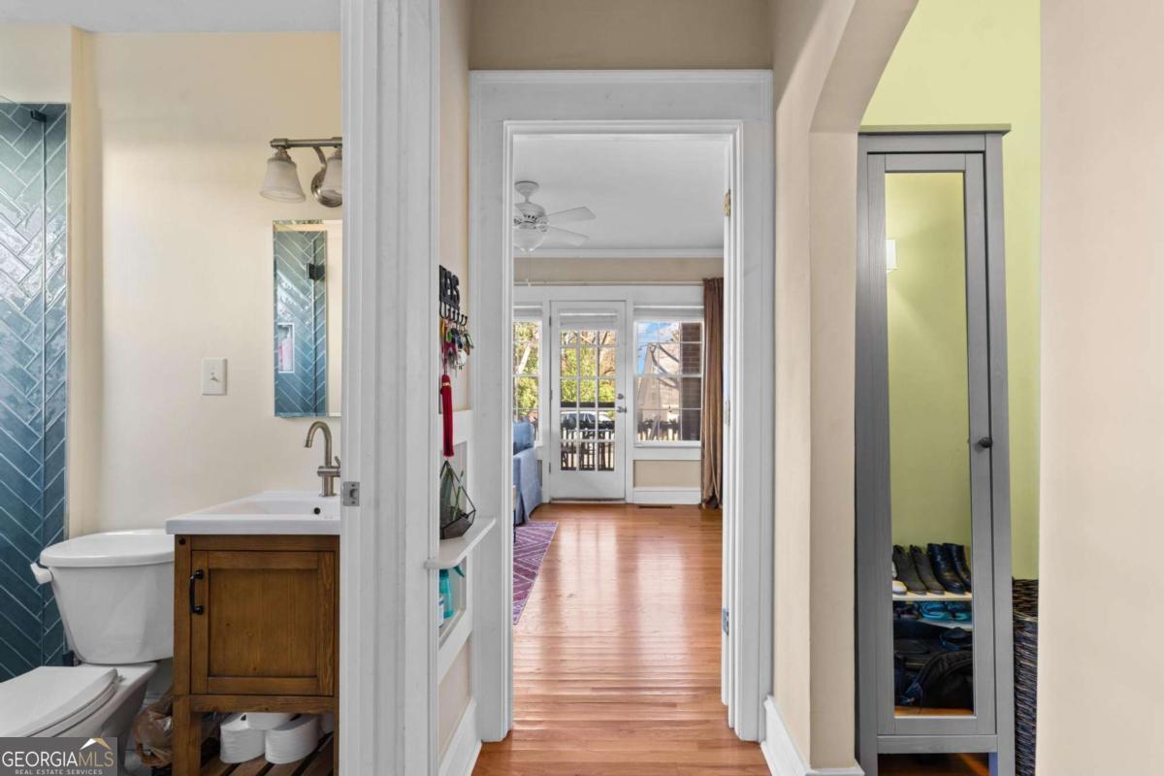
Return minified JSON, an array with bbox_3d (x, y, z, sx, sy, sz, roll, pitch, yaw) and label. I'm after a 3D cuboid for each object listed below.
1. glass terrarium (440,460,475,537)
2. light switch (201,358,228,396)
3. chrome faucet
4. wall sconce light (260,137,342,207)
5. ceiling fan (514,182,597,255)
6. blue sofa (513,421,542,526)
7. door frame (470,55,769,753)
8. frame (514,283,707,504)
[{"bbox_3d":[-0.410,0.337,1.585,0.165,0.225,0.165,0,0,0],"label":"glass terrarium"},{"bbox_3d":[-1.160,-0.034,1.632,0.073,0.116,0.015,0,0,0],"label":"light switch"},{"bbox_3d":[-0.775,0.217,1.550,0.095,0.235,0.155,0,0,0],"label":"chrome faucet"},{"bbox_3d":[-0.788,-0.637,1.550,0.305,0.210,0.185,0,0,0],"label":"wall sconce light"},{"bbox_3d":[-0.400,-1.190,3.600,1.060,0.490,1.060,0,0,0],"label":"ceiling fan"},{"bbox_3d":[-1.400,0.765,4.930,1.950,0.870,0.880,0,0,0],"label":"blue sofa"},{"bbox_3d":[0.139,0.063,1.840,1.040,2.310,0.140,0,0,0],"label":"door frame"},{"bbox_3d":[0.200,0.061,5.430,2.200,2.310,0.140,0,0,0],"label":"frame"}]

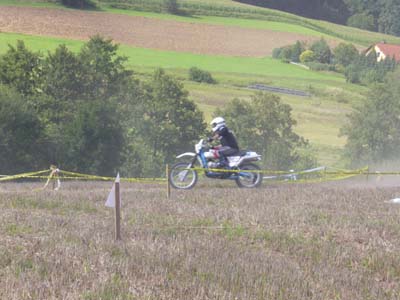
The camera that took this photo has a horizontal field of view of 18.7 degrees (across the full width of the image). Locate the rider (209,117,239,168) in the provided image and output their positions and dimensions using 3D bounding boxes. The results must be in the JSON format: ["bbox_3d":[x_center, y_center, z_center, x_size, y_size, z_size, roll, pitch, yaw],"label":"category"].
[{"bbox_3d":[0.546,-0.174,28.200,0.700,1.200,0.720,-1,1,-3],"label":"rider"}]

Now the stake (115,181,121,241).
[{"bbox_3d":[-1.032,0.773,15.300,0.050,0.740,0.045,-1,1,0],"label":"stake"}]

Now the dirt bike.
[{"bbox_3d":[0.377,0.325,28.200,2.160,1.160,0.830,-1,1,-3],"label":"dirt bike"}]

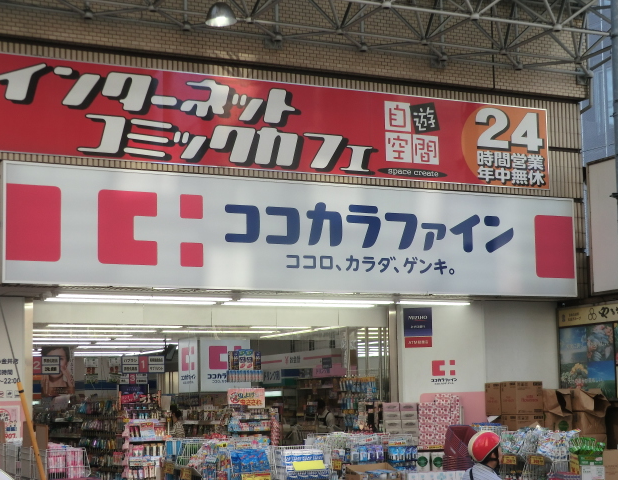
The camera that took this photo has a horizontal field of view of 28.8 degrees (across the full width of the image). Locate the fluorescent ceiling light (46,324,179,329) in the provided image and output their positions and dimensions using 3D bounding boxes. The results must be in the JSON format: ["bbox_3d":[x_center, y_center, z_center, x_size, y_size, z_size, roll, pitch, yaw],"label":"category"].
[{"bbox_3d":[-3.309,1.485,20.558,2.380,0.080,0.090,3,-8,-25],"label":"fluorescent ceiling light"}]

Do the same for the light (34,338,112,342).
[{"bbox_3d":[-5.156,2.046,24.456,2.380,0.080,0.090,3,-8,-25],"label":"light"}]

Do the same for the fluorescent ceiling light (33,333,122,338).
[{"bbox_3d":[-4.526,1.838,23.111,2.380,0.080,0.090,3,-8,-25],"label":"fluorescent ceiling light"}]

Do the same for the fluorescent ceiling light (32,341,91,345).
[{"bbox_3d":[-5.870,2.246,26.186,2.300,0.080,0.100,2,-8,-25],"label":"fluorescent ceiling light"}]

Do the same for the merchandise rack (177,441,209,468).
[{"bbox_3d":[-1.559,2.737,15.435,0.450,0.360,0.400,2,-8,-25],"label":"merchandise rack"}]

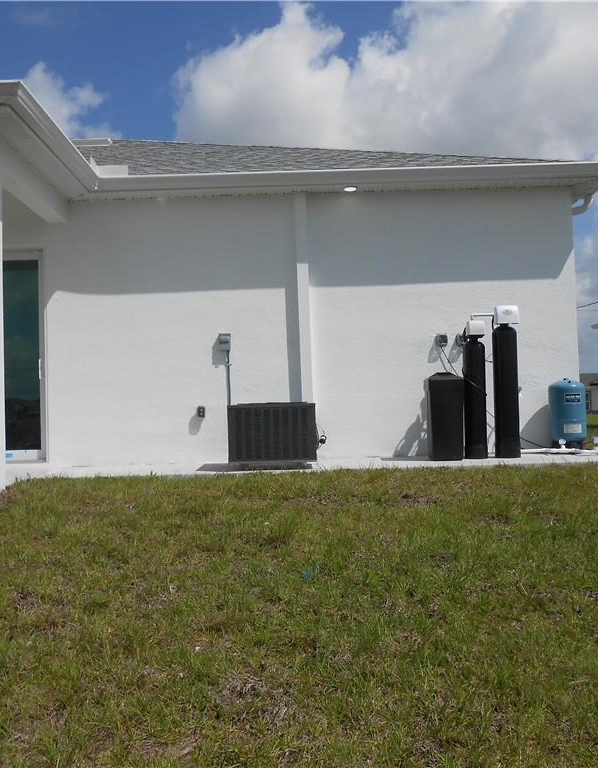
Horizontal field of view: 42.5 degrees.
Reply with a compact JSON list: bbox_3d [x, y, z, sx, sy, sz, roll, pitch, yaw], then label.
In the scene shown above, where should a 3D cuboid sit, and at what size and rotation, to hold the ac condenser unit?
[{"bbox_3d":[-0.269,0.493,7.760,0.837,0.589,0.837,-2,-2,0],"label":"ac condenser unit"}]

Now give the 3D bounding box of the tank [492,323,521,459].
[{"bbox_3d":[2.203,0.072,8.186,0.269,1.416,0.269,-2,-2,0],"label":"tank"}]

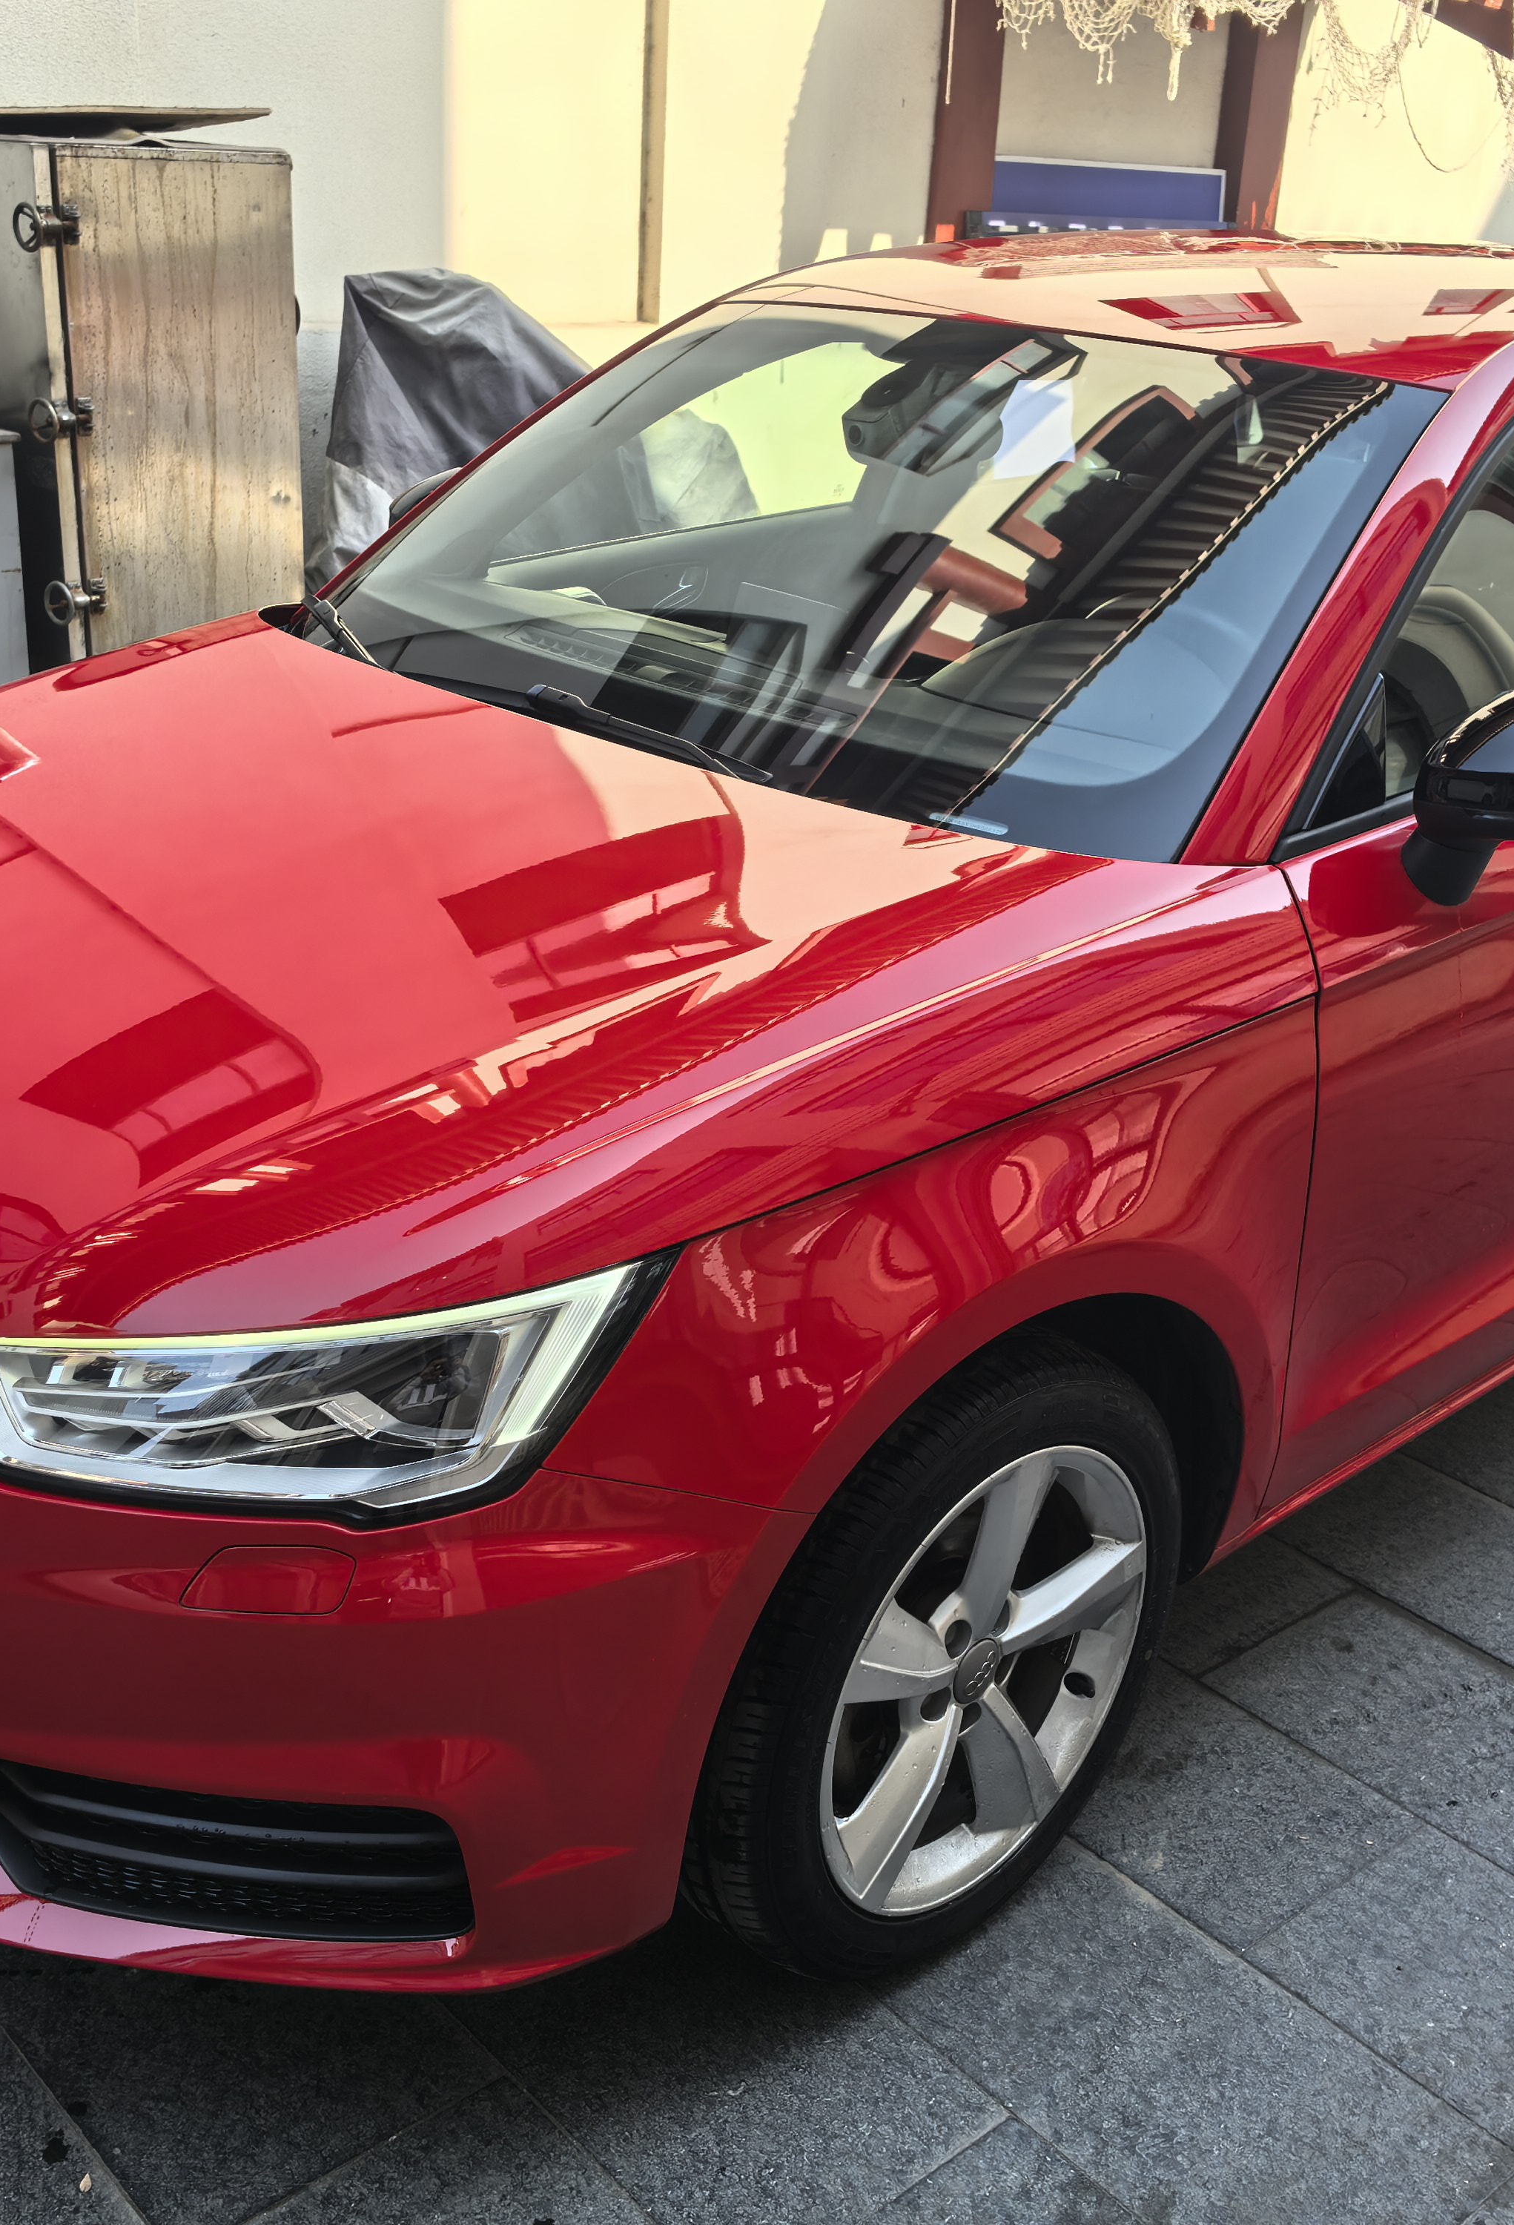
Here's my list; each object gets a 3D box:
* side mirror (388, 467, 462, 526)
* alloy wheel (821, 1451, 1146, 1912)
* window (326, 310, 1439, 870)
[{"bbox_3d":[-0.492,-0.804,3.292,0.180,0.195,0.205,-18,29,-41],"label":"side mirror"},{"bbox_3d":[0.150,0.472,2.066,0.170,0.440,0.440,22,29,40],"label":"alloy wheel"},{"bbox_3d":[0.068,-0.667,2.607,1.400,0.110,0.820,23,62,41],"label":"window"}]

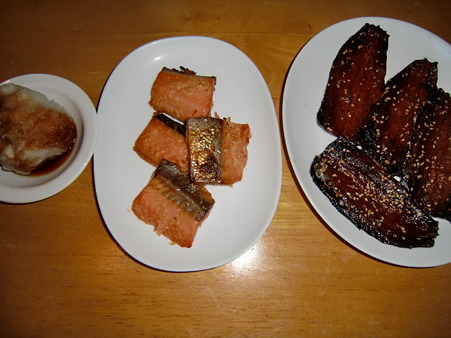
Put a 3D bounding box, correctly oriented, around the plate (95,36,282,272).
[{"bbox_3d":[-0.041,-0.025,0.344,0.197,0.026,0.260,-4,76,-1],"label":"plate"}]

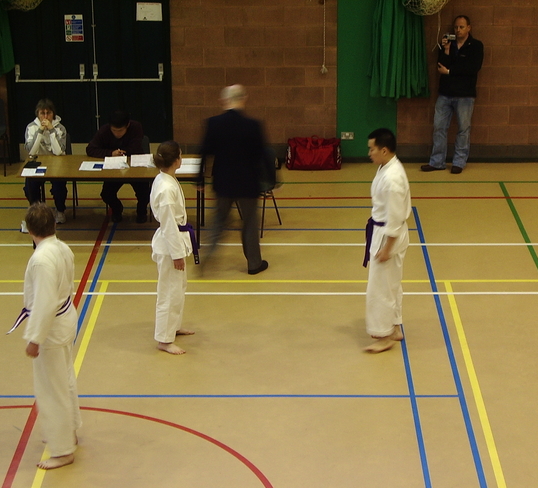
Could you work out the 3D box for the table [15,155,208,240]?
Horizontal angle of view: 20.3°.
[{"bbox_3d":[-1.524,-0.408,14.773,1.820,0.720,0.770,0,19,1],"label":"table"}]

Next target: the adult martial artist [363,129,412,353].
[{"bbox_3d":[0.946,-0.035,11.994,0.400,1.800,0.500,-3,19,-9],"label":"adult martial artist"}]

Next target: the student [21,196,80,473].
[{"bbox_3d":[-1.490,0.604,10.160,0.370,1.810,0.470,11,22,30],"label":"student"}]

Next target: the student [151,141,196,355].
[{"bbox_3d":[-0.764,0.005,12.046,0.370,1.710,0.470,0,19,1],"label":"student"}]

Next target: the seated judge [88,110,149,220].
[{"bbox_3d":[-1.506,-0.804,15.260,0.620,1.160,0.780,-1,19,-1],"label":"seated judge"}]

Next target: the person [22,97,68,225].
[{"bbox_3d":[-2.236,-0.846,15.258,0.500,1.240,0.800,-1,19,-1],"label":"person"}]

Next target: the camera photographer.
[{"bbox_3d":[2.049,-1.675,16.763,0.600,1.770,0.450,9,21,24],"label":"camera photographer"}]

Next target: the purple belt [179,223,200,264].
[{"bbox_3d":[-0.689,-0.006,12.031,0.300,0.340,0.320,0,19,1],"label":"purple belt"}]

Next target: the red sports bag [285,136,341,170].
[{"bbox_3d":[0.509,-1.052,17.194,0.610,0.330,0.290,0,19,1],"label":"red sports bag"}]

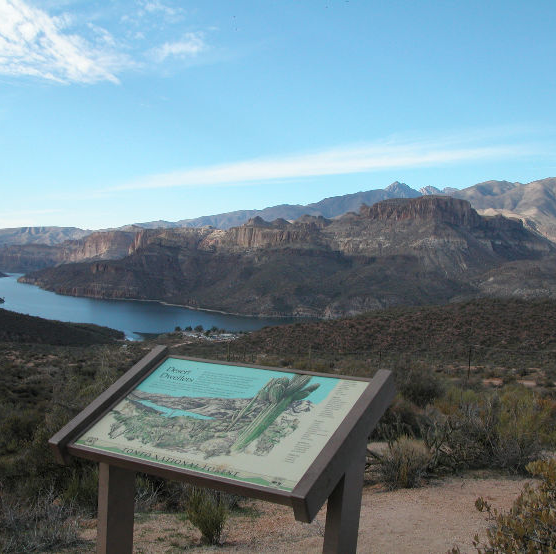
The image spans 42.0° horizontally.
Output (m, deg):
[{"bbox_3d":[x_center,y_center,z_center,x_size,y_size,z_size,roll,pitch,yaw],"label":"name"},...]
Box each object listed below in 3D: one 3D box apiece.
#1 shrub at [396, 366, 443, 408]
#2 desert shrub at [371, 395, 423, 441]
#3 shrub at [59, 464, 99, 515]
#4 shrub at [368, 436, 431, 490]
[{"bbox_3d":[2.190,1.722,11.300,0.820,0.660,0.760,1,2,0],"label":"shrub"},{"bbox_3d":[1.060,1.288,6.600,0.500,0.420,0.460,1,2,0],"label":"desert shrub"},{"bbox_3d":[-1.207,1.319,4.500,0.290,0.320,0.290,1,2,0],"label":"shrub"},{"bbox_3d":[0.843,1.273,4.950,0.410,0.370,0.390,1,2,0],"label":"shrub"}]

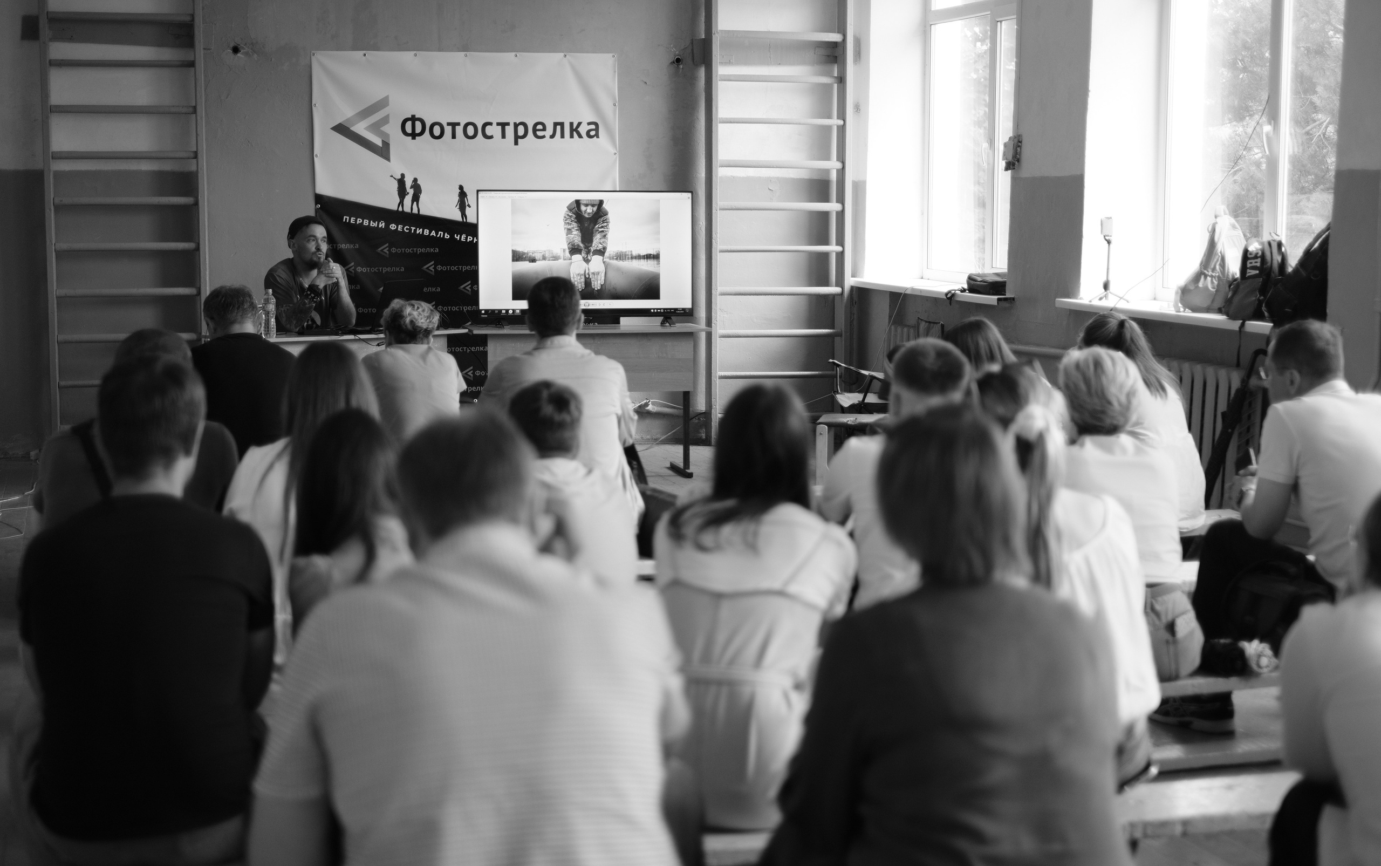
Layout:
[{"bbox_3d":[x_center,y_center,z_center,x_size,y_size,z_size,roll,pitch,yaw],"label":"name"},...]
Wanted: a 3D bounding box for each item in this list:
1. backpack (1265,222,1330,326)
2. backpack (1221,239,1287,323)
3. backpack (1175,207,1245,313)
[{"bbox_3d":[2.183,-0.567,7.249,0.190,0.400,0.280,13,3,-15],"label":"backpack"},{"bbox_3d":[2.128,-0.579,7.661,0.165,0.320,0.250,8,4,-15],"label":"backpack"},{"bbox_3d":[2.084,-0.690,8.156,0.170,0.400,0.260,8,4,-15],"label":"backpack"}]

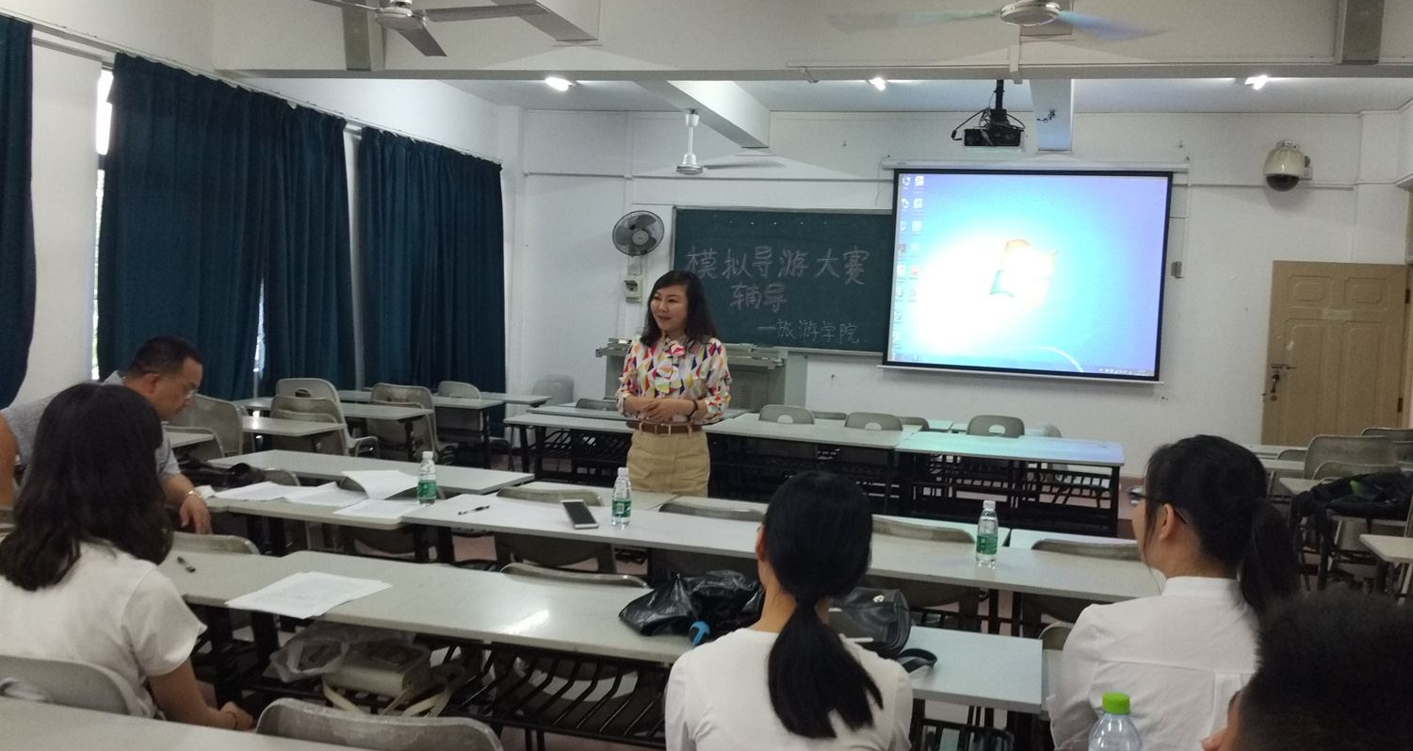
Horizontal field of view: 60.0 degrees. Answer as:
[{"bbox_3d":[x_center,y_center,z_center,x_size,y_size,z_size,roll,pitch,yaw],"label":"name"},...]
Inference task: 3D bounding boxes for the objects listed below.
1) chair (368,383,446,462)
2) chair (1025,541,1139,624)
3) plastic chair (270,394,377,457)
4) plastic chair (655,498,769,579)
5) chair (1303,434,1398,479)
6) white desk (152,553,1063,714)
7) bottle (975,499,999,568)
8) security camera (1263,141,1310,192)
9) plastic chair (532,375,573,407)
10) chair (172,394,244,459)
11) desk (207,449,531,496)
[{"bbox_3d":[-1.654,0.444,7.153,0.430,0.800,0.500,3,4,15],"label":"chair"},{"bbox_3d":[1.194,0.861,3.768,0.430,0.800,0.500,3,4,15],"label":"chair"},{"bbox_3d":[-1.941,0.493,6.440,0.450,0.790,0.490,4,4,15],"label":"plastic chair"},{"bbox_3d":[0.073,0.823,4.548,0.440,0.800,0.500,4,4,14],"label":"plastic chair"},{"bbox_3d":[3.139,0.733,6.116,0.440,0.820,0.500,4,4,14],"label":"chair"},{"bbox_3d":[-0.264,0.892,2.646,1.870,0.755,0.450,3,4,15],"label":"white desk"},{"bbox_3d":[0.796,0.444,3.460,0.057,0.183,0.057,4,4,15],"label":"bottle"},{"bbox_3d":[4.279,-1.536,9.062,0.300,0.372,0.400,4,4,15],"label":"security camera"},{"bbox_3d":[-1.222,0.428,8.954,0.430,0.800,0.500,3,4,15],"label":"plastic chair"},{"bbox_3d":[-2.185,0.477,5.695,0.450,0.790,0.490,4,4,21],"label":"chair"},{"bbox_3d":[-1.311,0.731,4.739,1.190,0.750,0.440,4,4,15],"label":"desk"}]

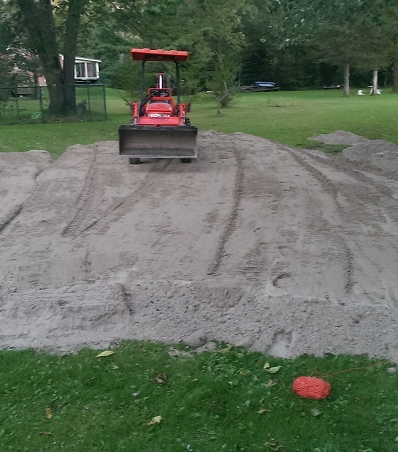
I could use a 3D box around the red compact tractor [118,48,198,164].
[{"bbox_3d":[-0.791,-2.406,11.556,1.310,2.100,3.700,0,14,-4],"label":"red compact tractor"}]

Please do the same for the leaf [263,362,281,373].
[{"bbox_3d":[0.425,0.819,3.437,0.100,0.030,0.075,-4,14,-12],"label":"leaf"}]

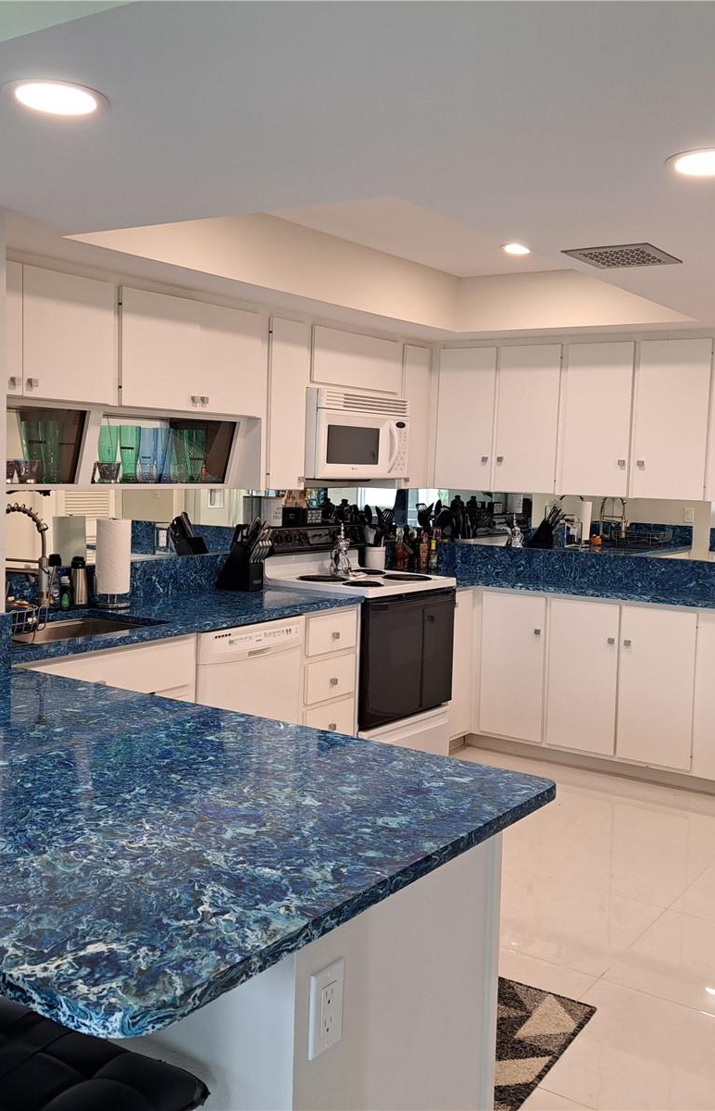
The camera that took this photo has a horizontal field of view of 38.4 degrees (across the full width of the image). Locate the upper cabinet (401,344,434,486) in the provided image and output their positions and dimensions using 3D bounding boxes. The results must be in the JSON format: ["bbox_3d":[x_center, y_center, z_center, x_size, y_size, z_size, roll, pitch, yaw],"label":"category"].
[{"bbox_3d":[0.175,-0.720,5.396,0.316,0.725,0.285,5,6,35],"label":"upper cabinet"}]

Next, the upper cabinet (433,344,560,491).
[{"bbox_3d":[0.817,-0.718,5.470,0.699,0.750,0.377,5,6,34],"label":"upper cabinet"}]

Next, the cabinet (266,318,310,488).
[{"bbox_3d":[-0.425,-0.658,4.536,0.316,0.725,0.282,5,6,35],"label":"cabinet"}]

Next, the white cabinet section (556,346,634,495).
[{"bbox_3d":[1.235,-0.659,5.075,0.372,0.733,0.330,5,6,35],"label":"white cabinet section"}]

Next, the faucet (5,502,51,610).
[{"bbox_3d":[-1.175,0.024,3.538,0.277,0.406,0.085,3,5,14],"label":"faucet"}]

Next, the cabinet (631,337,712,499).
[{"bbox_3d":[1.521,-0.631,4.829,0.356,0.723,0.341,5,6,35],"label":"cabinet"}]

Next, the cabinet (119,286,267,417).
[{"bbox_3d":[-0.758,-0.780,4.087,0.353,0.422,0.810,5,6,34],"label":"cabinet"}]

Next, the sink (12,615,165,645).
[{"bbox_3d":[-1.009,0.338,3.501,0.411,0.196,0.595,5,6,34],"label":"sink"}]

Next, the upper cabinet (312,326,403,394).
[{"bbox_3d":[-0.119,-0.919,4.945,0.316,0.261,0.756,5,6,35],"label":"upper cabinet"}]

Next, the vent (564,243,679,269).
[{"bbox_3d":[0.783,-0.874,3.019,0.247,0.025,0.307,5,6,35],"label":"vent"}]

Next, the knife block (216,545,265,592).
[{"bbox_3d":[-0.520,0.047,4.586,0.198,0.215,0.087,5,6,34],"label":"knife block"}]

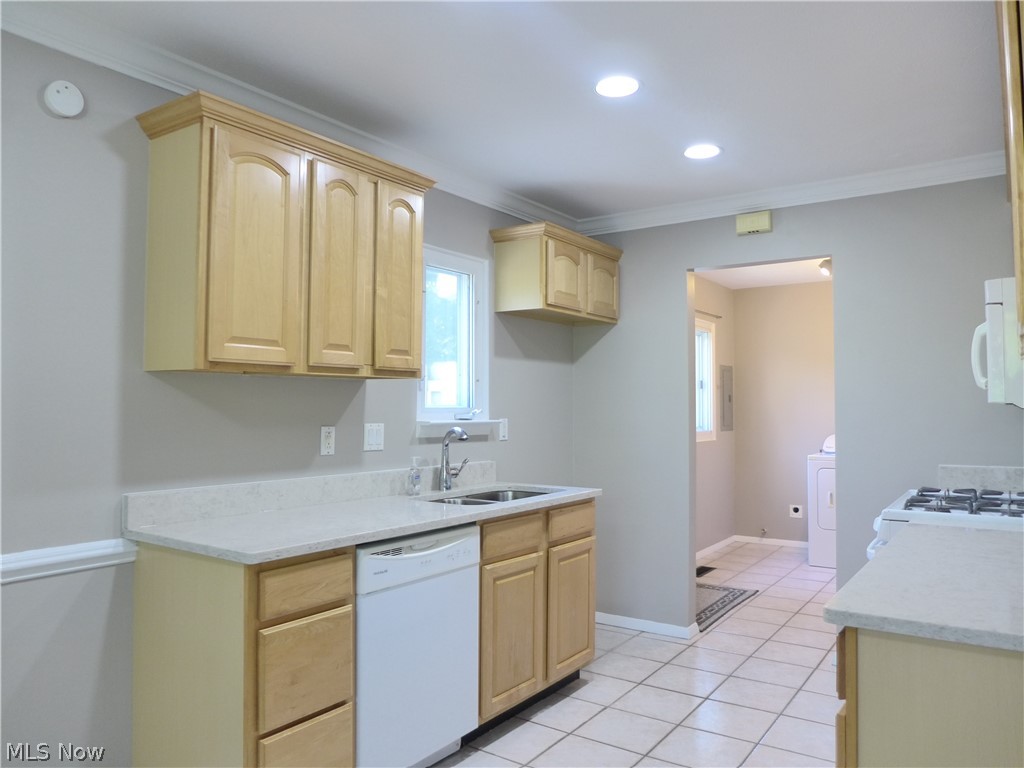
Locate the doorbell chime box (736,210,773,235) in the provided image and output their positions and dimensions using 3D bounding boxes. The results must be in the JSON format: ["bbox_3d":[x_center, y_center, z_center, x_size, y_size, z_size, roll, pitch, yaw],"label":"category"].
[{"bbox_3d":[1.310,-0.875,3.854,0.173,0.103,0.051,-1,-3,35],"label":"doorbell chime box"}]

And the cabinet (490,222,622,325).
[{"bbox_3d":[0.282,-0.589,4.018,0.369,0.435,0.851,-1,-2,36],"label":"cabinet"}]

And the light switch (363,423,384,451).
[{"bbox_3d":[-0.599,0.233,3.107,0.010,0.117,0.118,-1,-2,36],"label":"light switch"}]

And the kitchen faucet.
[{"bbox_3d":[-0.240,0.350,3.305,0.182,0.294,0.113,-1,-2,36],"label":"kitchen faucet"}]

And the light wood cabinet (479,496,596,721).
[{"bbox_3d":[-0.100,0.959,3.251,0.620,0.863,0.915,-1,-2,36],"label":"light wood cabinet"}]

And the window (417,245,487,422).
[{"bbox_3d":[-0.301,-0.239,3.573,0.090,0.848,0.545,-1,-2,36],"label":"window"}]

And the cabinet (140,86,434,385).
[{"bbox_3d":[-0.761,-0.441,2.604,0.367,0.828,1.042,-1,-2,36],"label":"cabinet"}]

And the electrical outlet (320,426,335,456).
[{"bbox_3d":[-0.748,0.234,2.905,0.010,0.115,0.071,-1,-2,36],"label":"electrical outlet"}]

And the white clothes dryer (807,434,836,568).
[{"bbox_3d":[2.966,0.985,6.025,0.700,1.080,0.670,-1,-2,36],"label":"white clothes dryer"}]

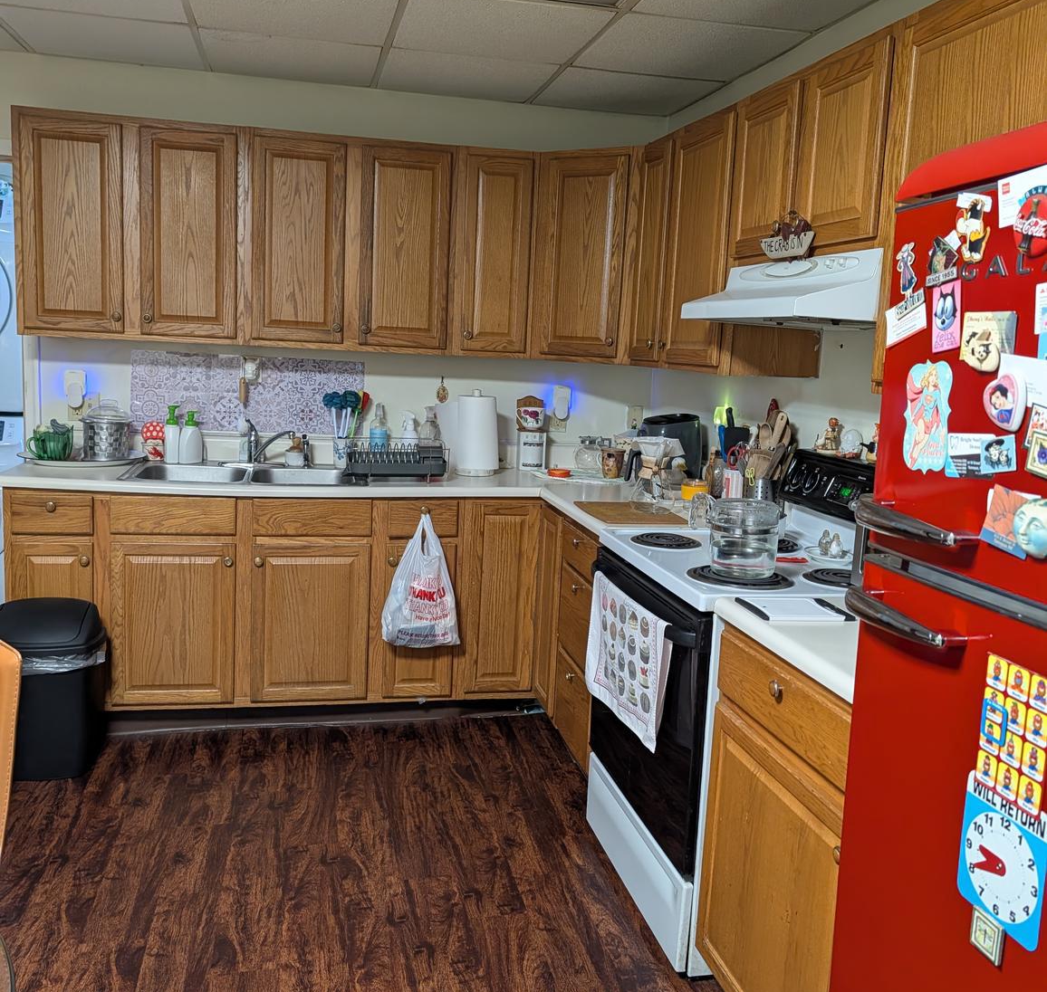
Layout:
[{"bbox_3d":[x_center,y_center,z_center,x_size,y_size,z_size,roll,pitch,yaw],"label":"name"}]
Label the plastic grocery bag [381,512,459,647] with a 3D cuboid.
[{"bbox_3d":[-0.362,0.294,3.407,0.270,0.475,0.140,0,10,-13],"label":"plastic grocery bag"}]

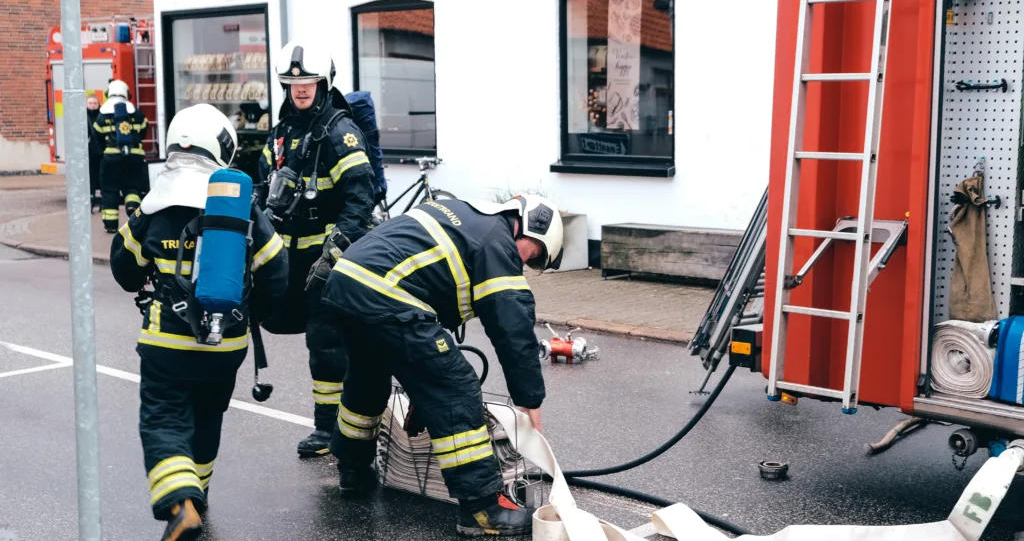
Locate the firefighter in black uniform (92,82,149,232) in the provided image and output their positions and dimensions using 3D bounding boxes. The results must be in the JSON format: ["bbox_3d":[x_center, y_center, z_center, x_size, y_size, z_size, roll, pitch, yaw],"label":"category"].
[{"bbox_3d":[-4.819,-1.388,17.858,0.660,1.840,0.650,-2,7,-14],"label":"firefighter in black uniform"}]

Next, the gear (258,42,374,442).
[{"bbox_3d":[-0.894,-0.083,6.738,0.560,1.860,0.530,5,9,36],"label":"gear"}]

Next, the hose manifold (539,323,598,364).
[{"bbox_3d":[0.354,0.434,9.100,0.350,0.240,0.280,-5,8,-32],"label":"hose manifold"}]

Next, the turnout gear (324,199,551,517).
[{"bbox_3d":[-0.284,0.328,5.762,0.950,1.270,0.720,-4,8,-24],"label":"turnout gear"}]

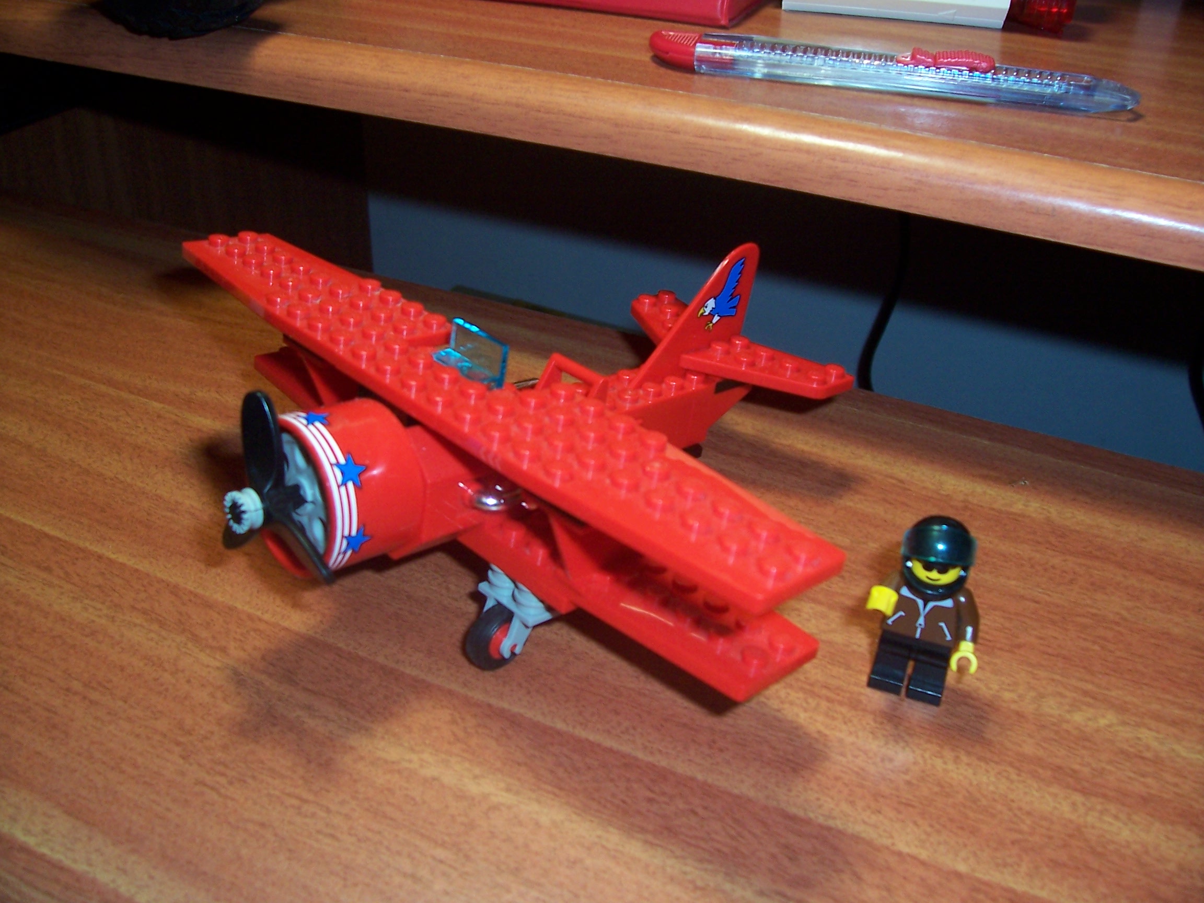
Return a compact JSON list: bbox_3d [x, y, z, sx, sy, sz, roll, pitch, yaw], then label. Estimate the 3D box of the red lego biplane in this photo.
[{"bbox_3d":[-0.013,-0.004,0.261,0.151,0.074,0.176,-17,36,-43],"label":"red lego biplane"}]

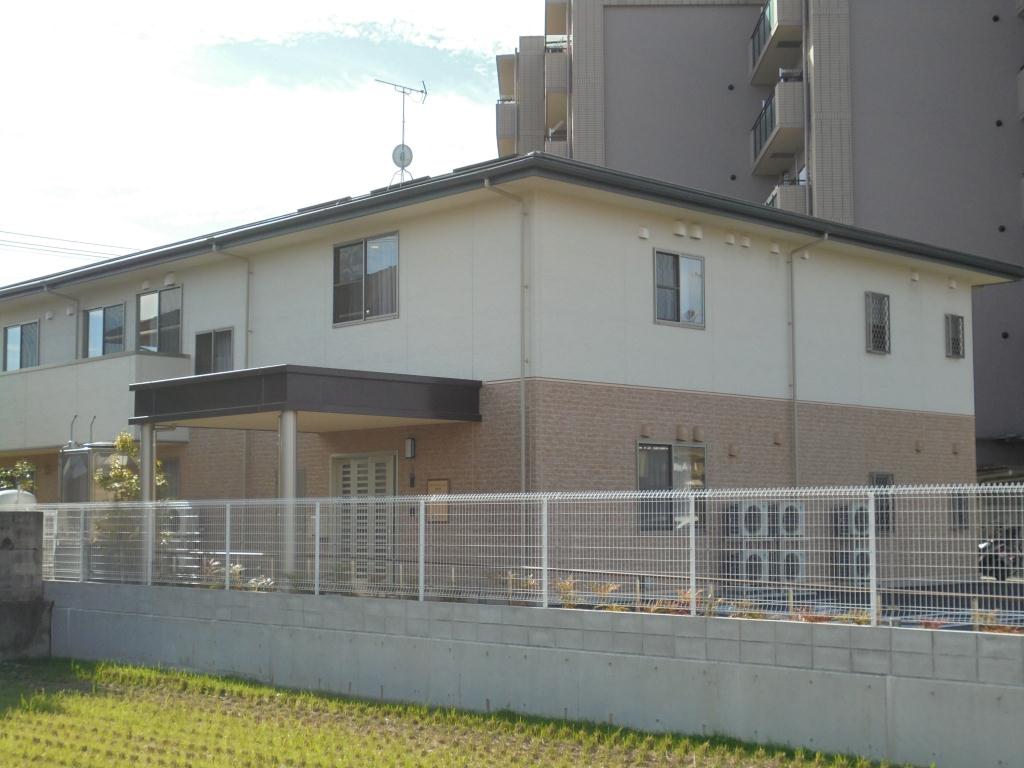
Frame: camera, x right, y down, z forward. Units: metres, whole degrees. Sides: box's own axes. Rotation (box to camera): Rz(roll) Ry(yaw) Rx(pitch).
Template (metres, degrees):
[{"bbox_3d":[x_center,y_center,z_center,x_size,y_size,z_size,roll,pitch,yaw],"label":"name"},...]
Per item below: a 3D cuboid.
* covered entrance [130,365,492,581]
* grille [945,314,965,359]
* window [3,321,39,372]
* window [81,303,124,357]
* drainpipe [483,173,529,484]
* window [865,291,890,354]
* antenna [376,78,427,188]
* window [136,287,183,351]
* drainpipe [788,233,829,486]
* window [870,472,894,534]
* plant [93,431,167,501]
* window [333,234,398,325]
[{"bbox_3d":[-3.086,1.560,21.502,3.512,3.193,4.110,5,-7,-43],"label":"covered entrance"},{"bbox_3d":[8.534,-0.921,27.864,0.560,0.840,0.140,5,-7,-43],"label":"grille"},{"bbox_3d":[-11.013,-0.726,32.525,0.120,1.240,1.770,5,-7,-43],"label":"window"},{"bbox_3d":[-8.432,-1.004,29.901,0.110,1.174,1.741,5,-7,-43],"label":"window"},{"bbox_3d":[-0.119,0.102,20.515,0.783,6.056,0.100,5,-7,-43],"label":"drainpipe"},{"bbox_3d":[6.586,-1.101,26.067,0.600,1.100,0.140,5,-7,-43],"label":"window"},{"bbox_3d":[-2.459,-5.622,32.400,1.380,2.400,0.520,5,-7,-43],"label":"antenna"},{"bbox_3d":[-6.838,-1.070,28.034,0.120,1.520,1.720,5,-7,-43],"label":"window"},{"bbox_3d":[5.079,0.442,24.586,0.100,6.056,0.783,5,-7,-43],"label":"drainpipe"},{"bbox_3d":[6.586,2.131,25.765,0.580,1.070,0.140,5,-7,-43],"label":"window"},{"bbox_3d":[-6.183,2.010,23.400,1.100,2.450,1.150,5,-7,-43],"label":"plant"},{"bbox_3d":[-2.355,-1.648,23.230,0.120,1.370,1.730,5,-7,-43],"label":"window"}]

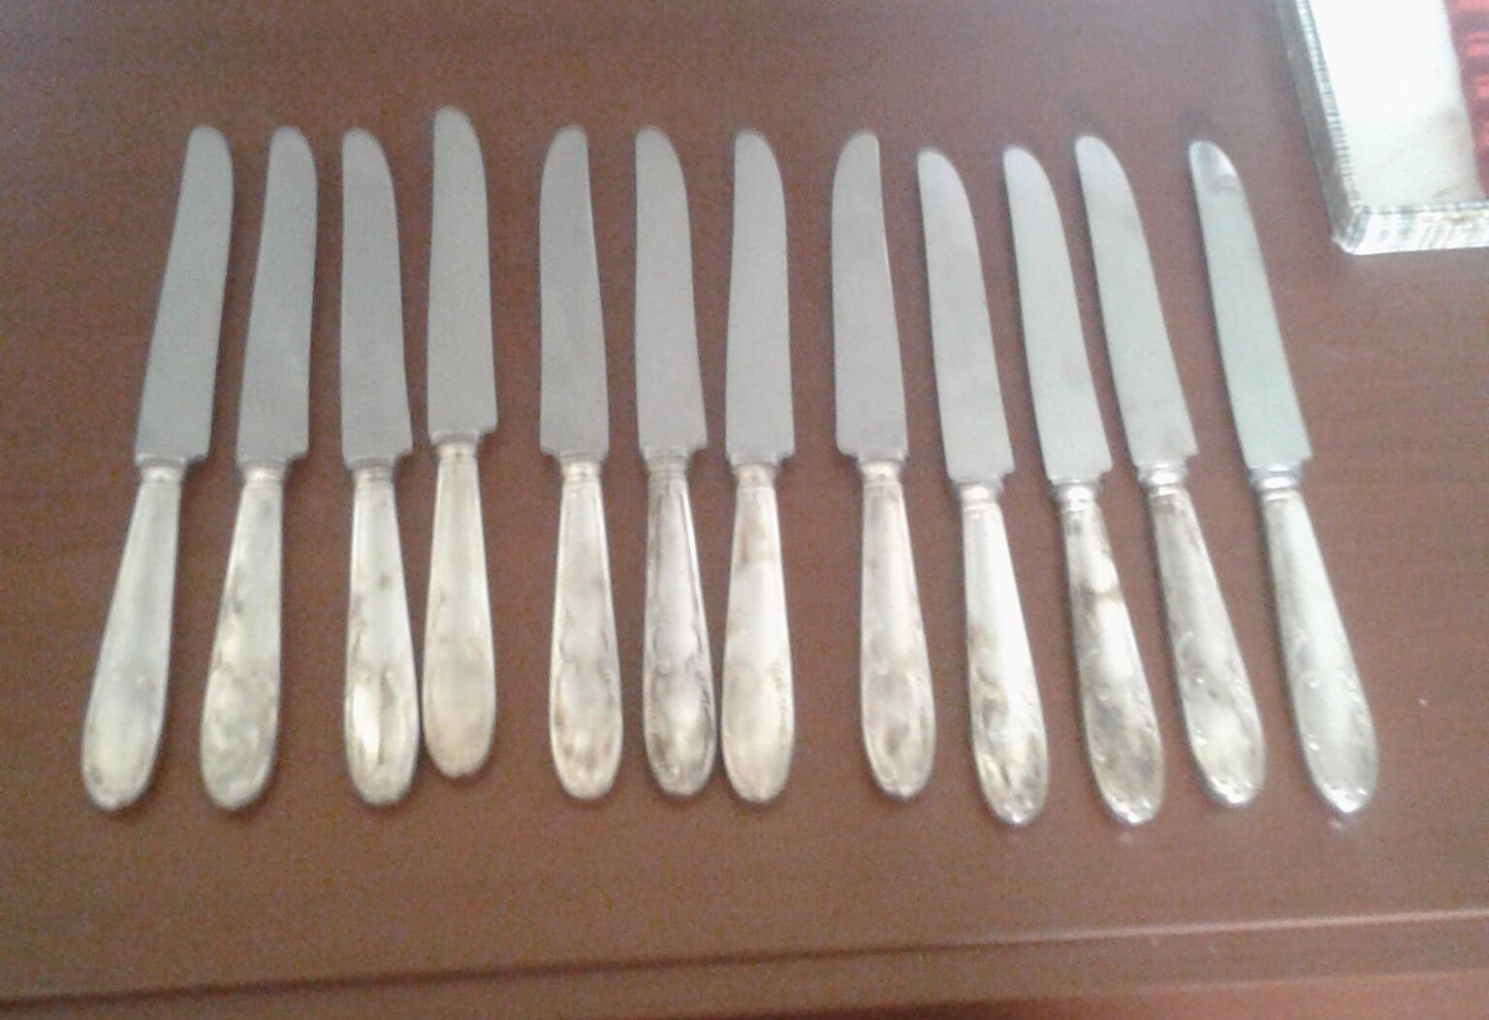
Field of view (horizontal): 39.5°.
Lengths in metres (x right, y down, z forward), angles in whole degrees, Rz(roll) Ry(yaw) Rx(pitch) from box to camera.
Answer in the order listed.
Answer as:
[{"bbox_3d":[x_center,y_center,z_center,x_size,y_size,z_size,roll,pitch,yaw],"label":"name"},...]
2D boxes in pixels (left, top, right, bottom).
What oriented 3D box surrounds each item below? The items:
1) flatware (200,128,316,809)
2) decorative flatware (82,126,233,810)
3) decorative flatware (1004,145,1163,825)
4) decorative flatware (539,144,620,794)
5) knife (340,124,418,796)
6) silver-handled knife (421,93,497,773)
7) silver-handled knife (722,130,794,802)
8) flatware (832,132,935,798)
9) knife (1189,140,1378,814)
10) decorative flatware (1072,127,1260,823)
[{"bbox_3d":[-0.142,-0.023,0.622,0.021,0.013,0.243,0,58,-2],"label":"flatware"},{"bbox_3d":[-0.171,-0.023,0.621,0.021,0.013,0.243,1,58,-2],"label":"decorative flatware"},{"bbox_3d":[0.101,-0.018,0.628,0.021,0.013,0.243,-2,58,-3],"label":"decorative flatware"},{"bbox_3d":[-0.051,-0.025,0.627,0.021,0.013,0.243,-3,59,-4],"label":"decorative flatware"},{"bbox_3d":[-0.111,-0.023,0.623,0.021,0.013,0.243,-4,59,-5],"label":"knife"},{"bbox_3d":[-0.086,-0.031,0.629,0.021,0.013,0.243,-2,59,-4],"label":"silver-handled knife"},{"bbox_3d":[0.005,-0.024,0.628,0.021,0.013,0.243,1,58,-1],"label":"silver-handled knife"},{"bbox_3d":[0.039,-0.024,0.630,0.021,0.013,0.243,-1,58,-3],"label":"flatware"},{"bbox_3d":[0.162,-0.020,0.632,0.021,0.013,0.243,-1,58,-3],"label":"knife"},{"bbox_3d":[0.127,-0.022,0.632,0.021,0.013,0.243,-3,59,-4],"label":"decorative flatware"}]

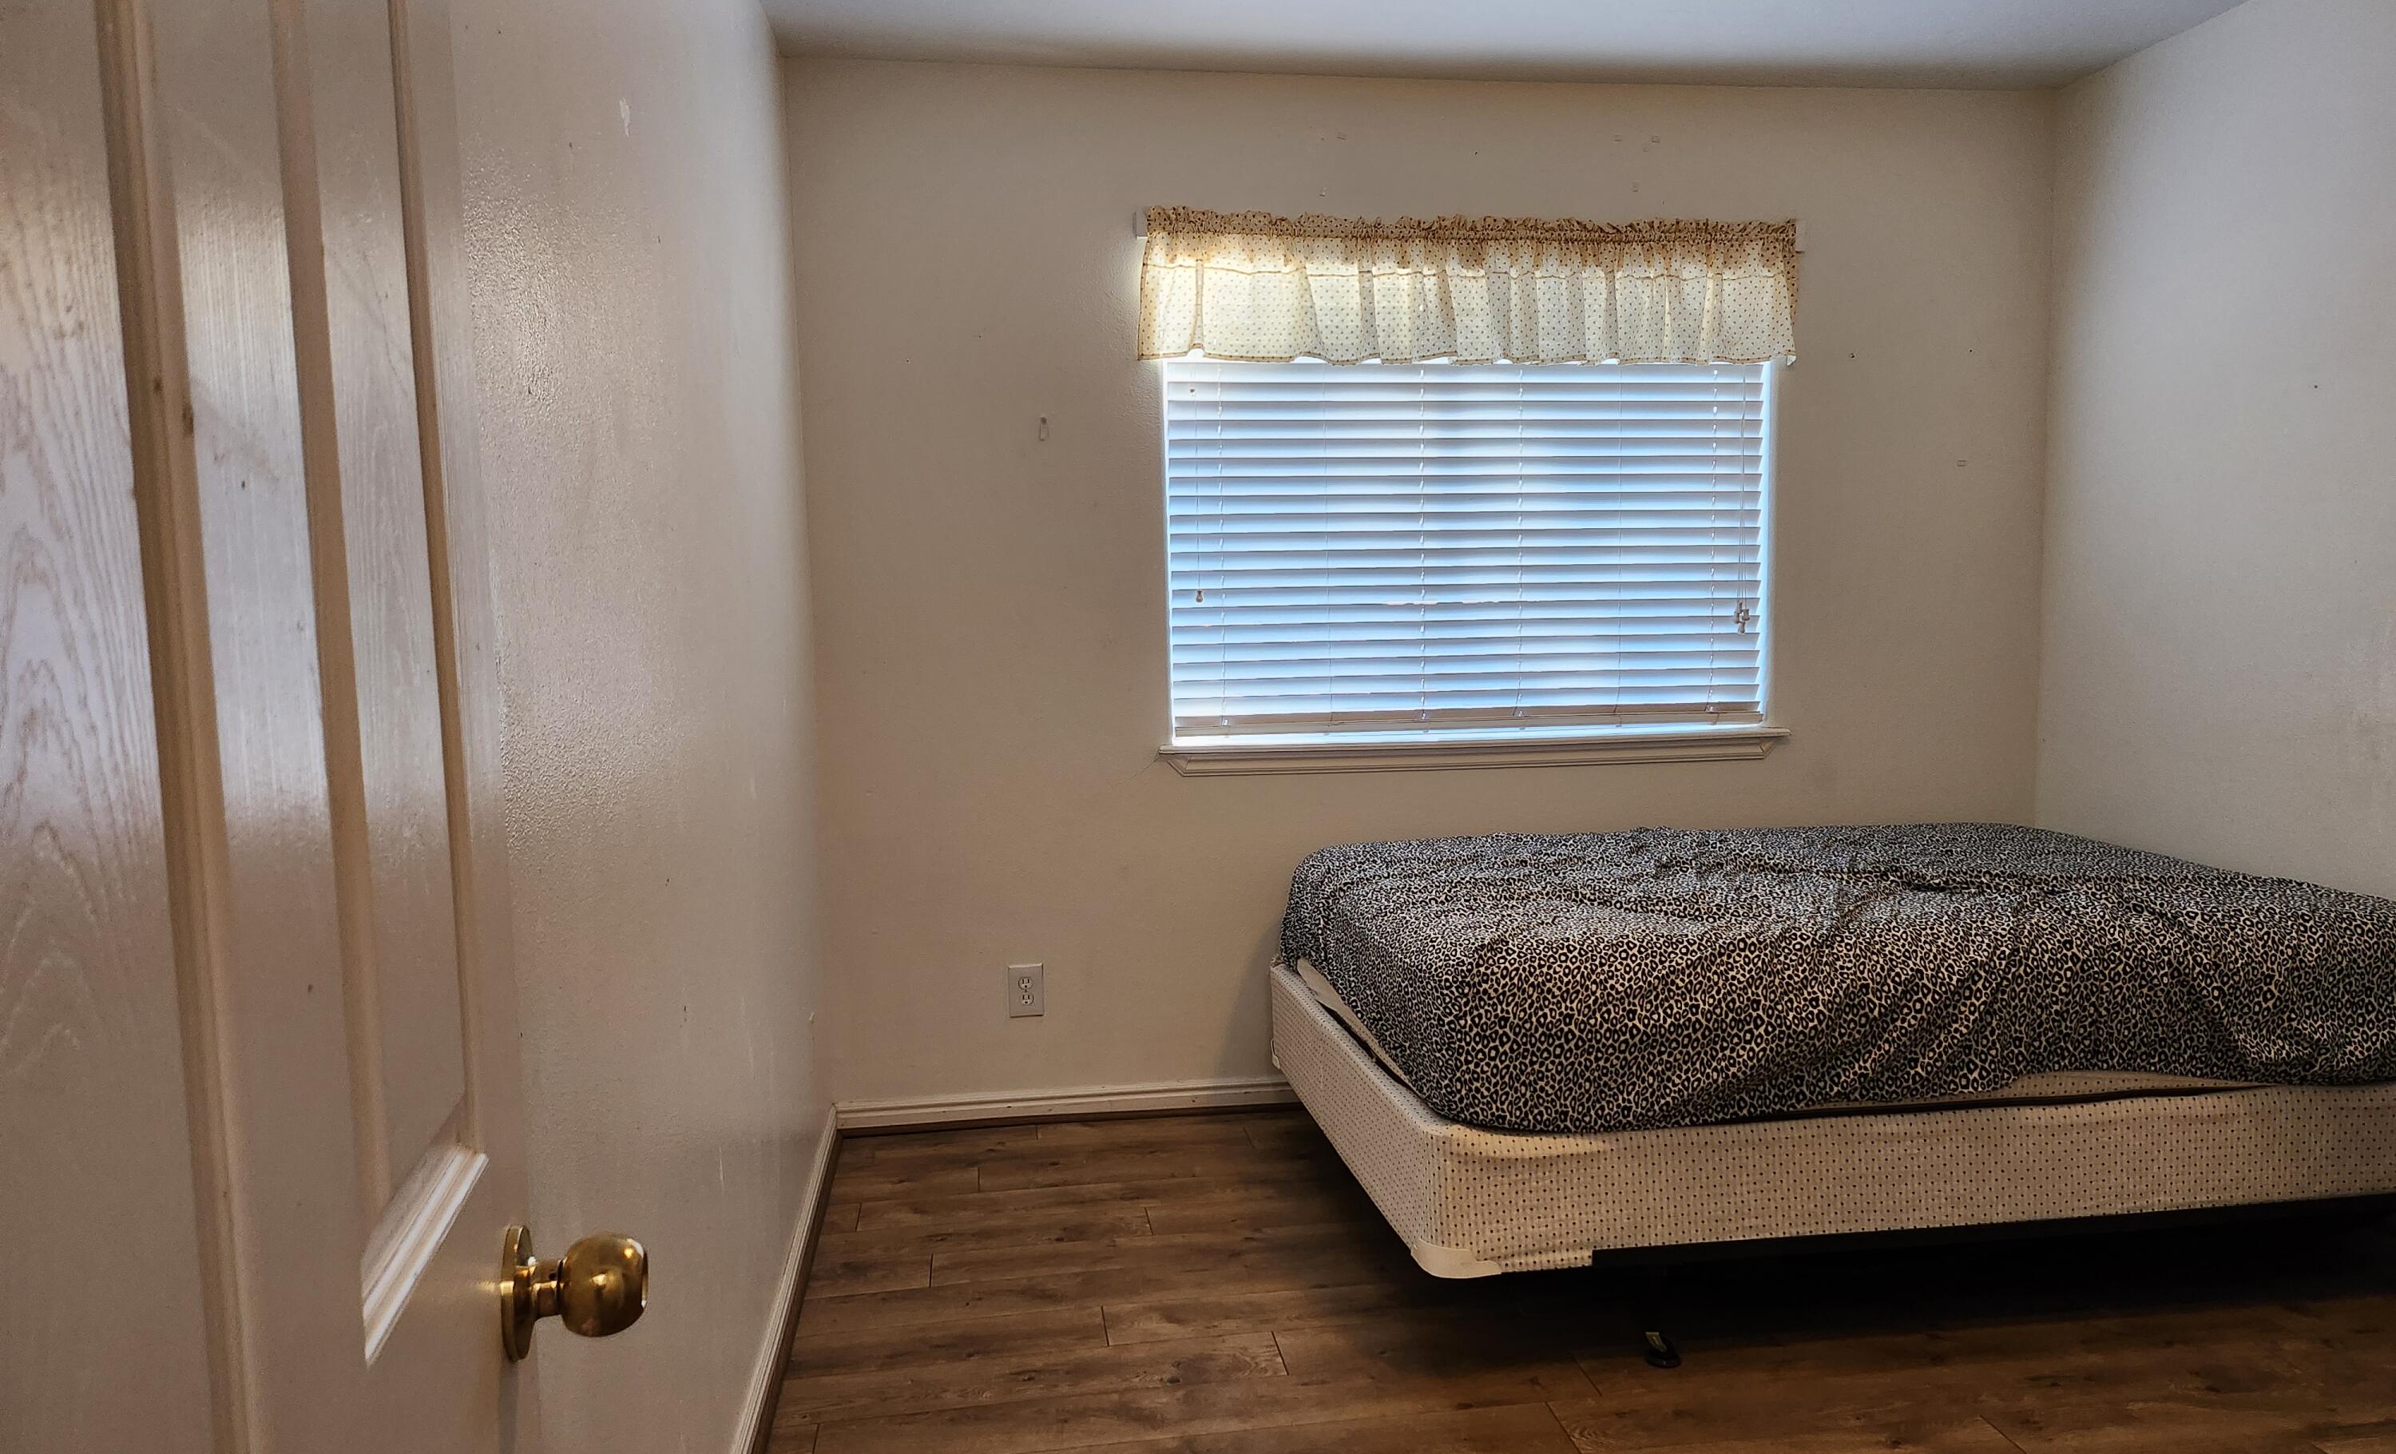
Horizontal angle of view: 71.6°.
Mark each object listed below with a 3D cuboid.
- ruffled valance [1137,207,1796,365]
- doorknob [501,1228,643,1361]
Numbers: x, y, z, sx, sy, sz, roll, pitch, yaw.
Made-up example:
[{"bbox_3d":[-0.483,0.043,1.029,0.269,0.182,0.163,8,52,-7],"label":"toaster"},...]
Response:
[{"bbox_3d":[0.644,-1.014,3.856,1.545,0.330,0.085,-2,6,-7],"label":"ruffled valance"},{"bbox_3d":[-0.316,0.286,0.850,0.064,0.066,0.066,-2,6,-13],"label":"doorknob"}]

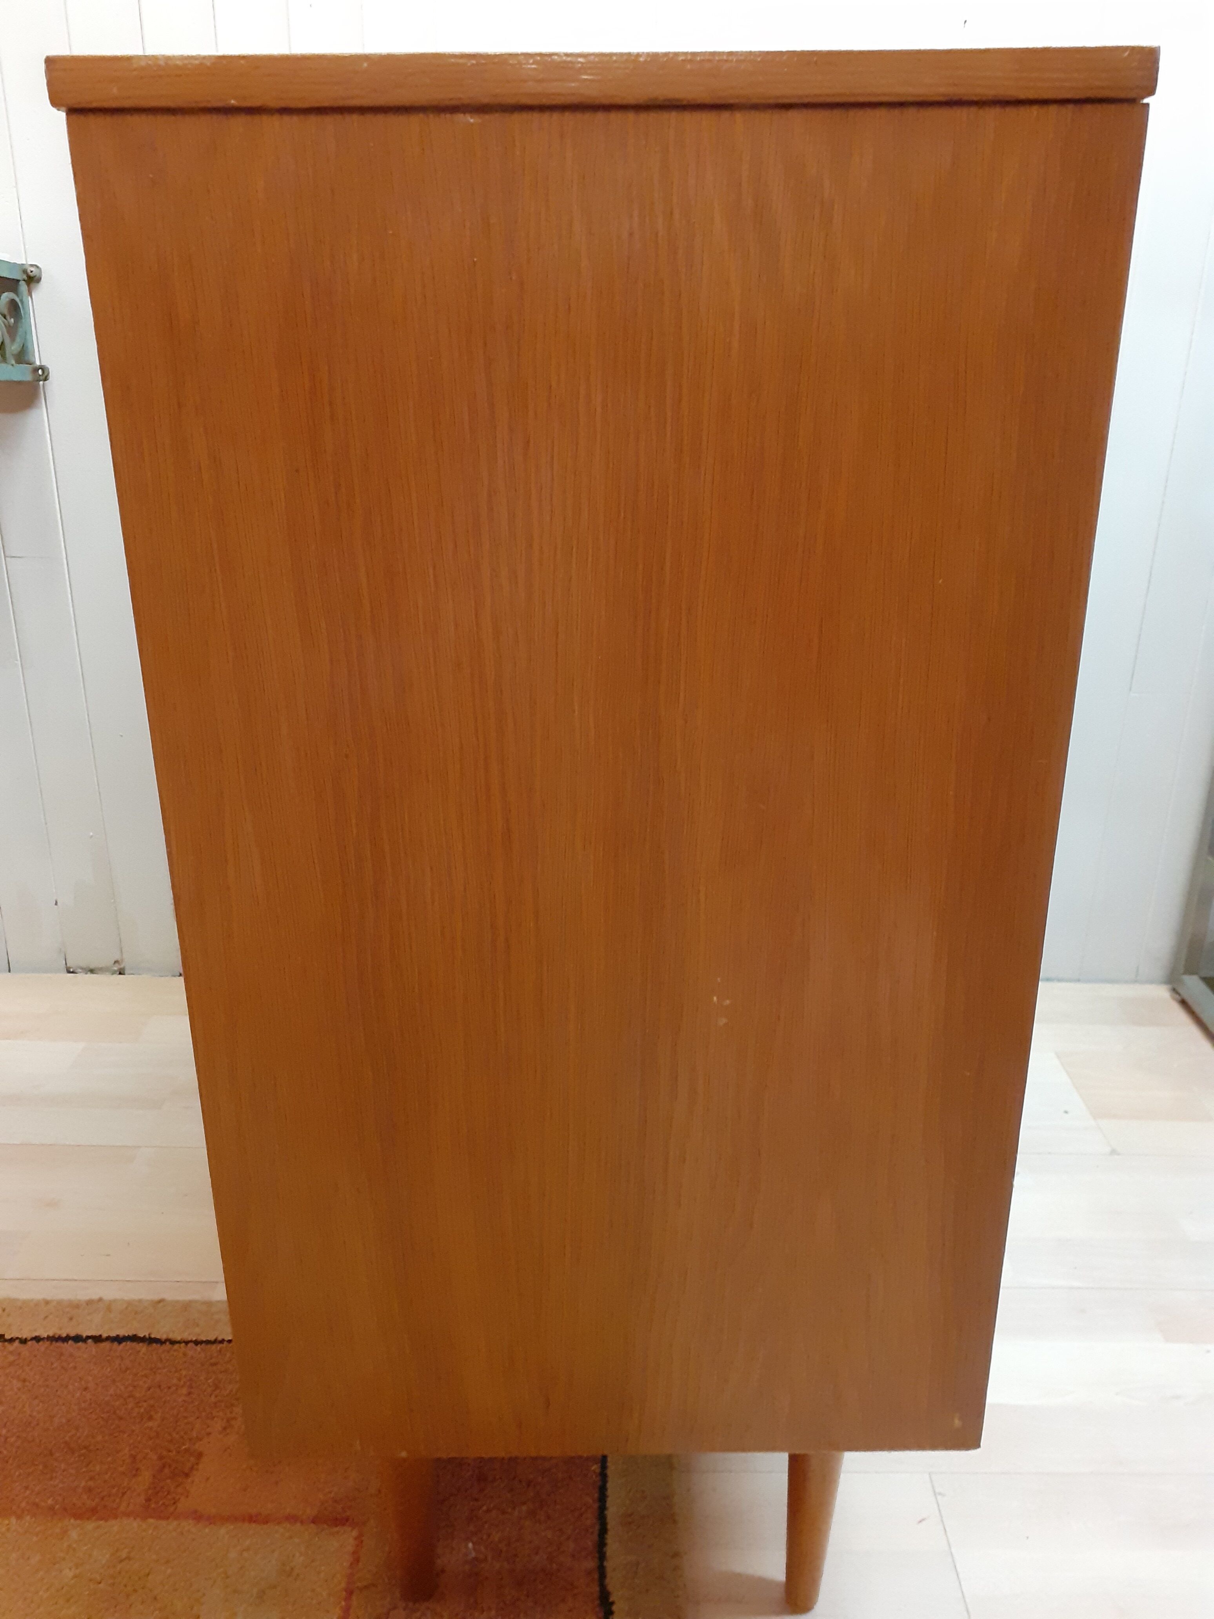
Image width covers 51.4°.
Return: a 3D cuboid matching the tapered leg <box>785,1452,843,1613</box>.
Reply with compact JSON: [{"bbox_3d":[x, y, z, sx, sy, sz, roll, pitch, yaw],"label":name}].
[{"bbox_3d":[0.127,0.430,0.786,0.039,0.176,0.039,-1,20,0],"label":"tapered leg"}]

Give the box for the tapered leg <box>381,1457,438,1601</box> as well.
[{"bbox_3d":[-0.121,0.429,0.782,0.039,0.168,0.039,-1,20,0],"label":"tapered leg"}]

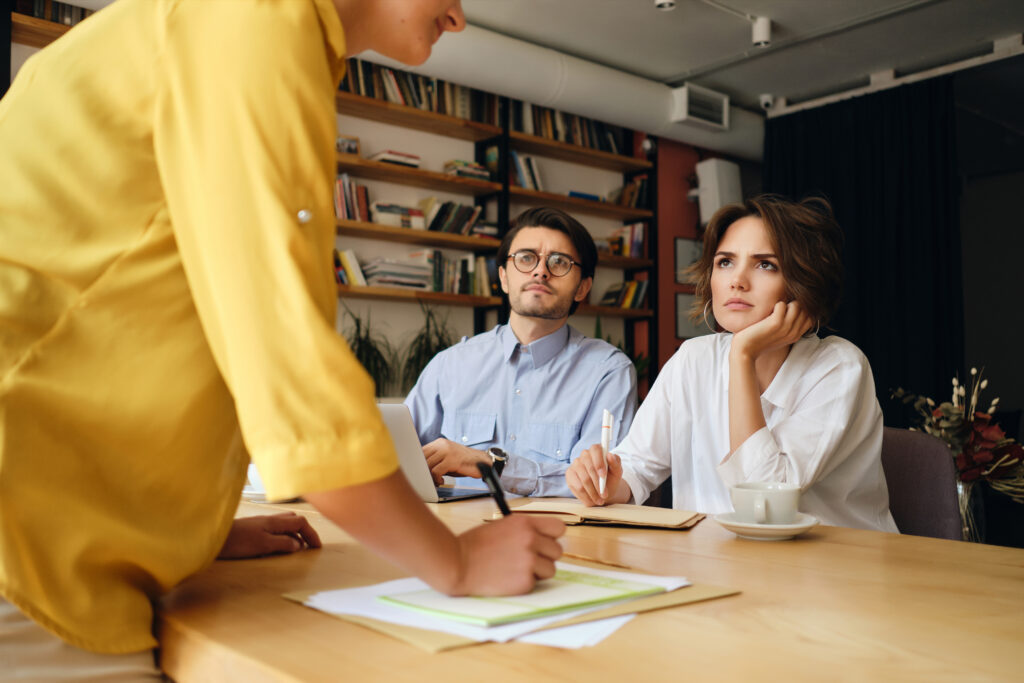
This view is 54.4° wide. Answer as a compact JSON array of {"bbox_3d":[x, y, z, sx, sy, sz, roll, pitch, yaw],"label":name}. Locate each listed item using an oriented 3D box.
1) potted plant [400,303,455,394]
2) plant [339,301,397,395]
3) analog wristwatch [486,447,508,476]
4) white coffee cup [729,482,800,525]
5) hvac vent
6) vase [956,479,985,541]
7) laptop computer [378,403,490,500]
[{"bbox_3d":[-0.451,0.041,5.380,0.310,0.500,0.300,0,-3,0],"label":"potted plant"},{"bbox_3d":[-0.748,0.044,5.150,0.330,0.490,0.310,0,-3,0],"label":"plant"},{"bbox_3d":[-0.027,0.233,1.920,0.043,0.058,0.062,22,25,2],"label":"analog wristwatch"},{"bbox_3d":[0.349,0.231,1.375,0.096,0.058,0.117,-1,-3,19],"label":"white coffee cup"},{"bbox_3d":[1.183,-1.470,6.270,0.420,0.217,0.140,3,-4,-40],"label":"hvac vent"},{"bbox_3d":[1.291,0.495,2.800,0.085,0.225,0.085,3,-4,-40],"label":"vase"},{"bbox_3d":[-0.225,0.199,1.894,0.290,0.186,0.303,-2,-4,32],"label":"laptop computer"}]

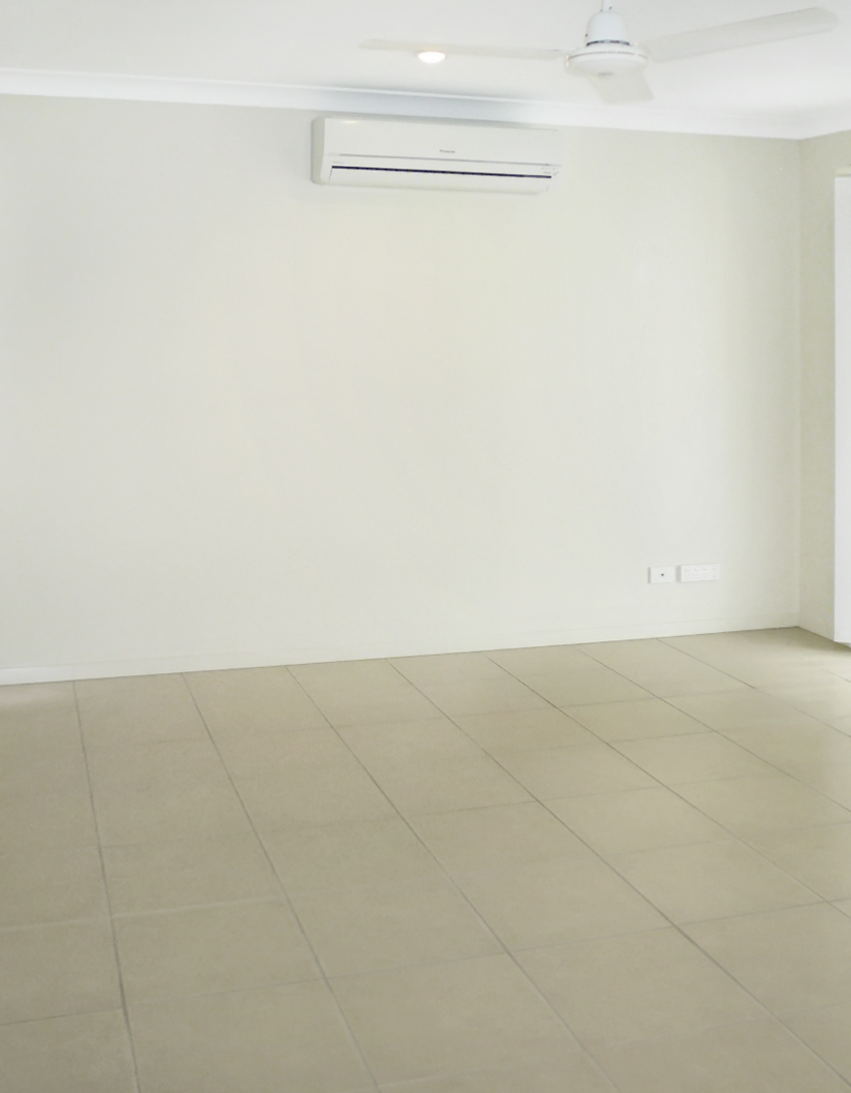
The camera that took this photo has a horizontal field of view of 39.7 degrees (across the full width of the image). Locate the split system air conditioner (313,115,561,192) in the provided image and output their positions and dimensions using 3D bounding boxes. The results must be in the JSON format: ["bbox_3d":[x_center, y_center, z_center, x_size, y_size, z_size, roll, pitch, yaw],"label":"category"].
[{"bbox_3d":[0.055,-1.680,5.070,1.060,0.265,0.220,-2,11,-18],"label":"split system air conditioner"}]

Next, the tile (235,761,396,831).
[{"bbox_3d":[-0.354,0.801,3.738,0.442,0.012,0.423,-2,11,-18],"label":"tile"}]

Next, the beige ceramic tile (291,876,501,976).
[{"bbox_3d":[-0.082,0.901,2.823,0.430,0.010,0.405,-2,11,-18],"label":"beige ceramic tile"}]

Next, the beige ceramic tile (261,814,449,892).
[{"bbox_3d":[-0.220,0.879,3.402,0.450,0.012,0.450,-2,10,-18],"label":"beige ceramic tile"}]

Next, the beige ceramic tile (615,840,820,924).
[{"bbox_3d":[0.800,0.940,3.323,0.455,0.010,0.445,-3,11,-18],"label":"beige ceramic tile"}]

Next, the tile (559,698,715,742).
[{"bbox_3d":[0.825,0.678,4.656,0.450,0.012,0.450,-2,10,-18],"label":"tile"}]

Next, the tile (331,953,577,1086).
[{"bbox_3d":[0.051,1.020,2.558,0.441,0.012,0.419,-2,11,-18],"label":"tile"}]

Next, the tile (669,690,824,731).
[{"bbox_3d":[1.161,0.611,4.418,0.420,0.010,0.410,-2,10,-18],"label":"tile"}]

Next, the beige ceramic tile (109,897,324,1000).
[{"bbox_3d":[-0.492,0.916,2.699,0.430,0.010,0.405,-2,11,-18],"label":"beige ceramic tile"}]

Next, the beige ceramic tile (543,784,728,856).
[{"bbox_3d":[0.661,0.864,3.730,0.455,0.010,0.445,-3,11,-18],"label":"beige ceramic tile"}]

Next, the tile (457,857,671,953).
[{"bbox_3d":[0.329,0.886,2.949,0.430,0.010,0.405,-2,11,-18],"label":"tile"}]

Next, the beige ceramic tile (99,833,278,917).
[{"bbox_3d":[-0.596,0.827,2.992,0.420,0.010,0.410,-2,10,-18],"label":"beige ceramic tile"}]

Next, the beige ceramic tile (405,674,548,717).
[{"bbox_3d":[0.224,0.576,4.538,0.420,0.010,0.410,-2,10,-18],"label":"beige ceramic tile"}]

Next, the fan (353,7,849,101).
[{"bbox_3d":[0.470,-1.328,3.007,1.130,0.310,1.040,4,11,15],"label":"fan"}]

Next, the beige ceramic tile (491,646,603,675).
[{"bbox_3d":[0.506,0.490,5.071,0.420,0.010,0.410,-2,10,-18],"label":"beige ceramic tile"}]

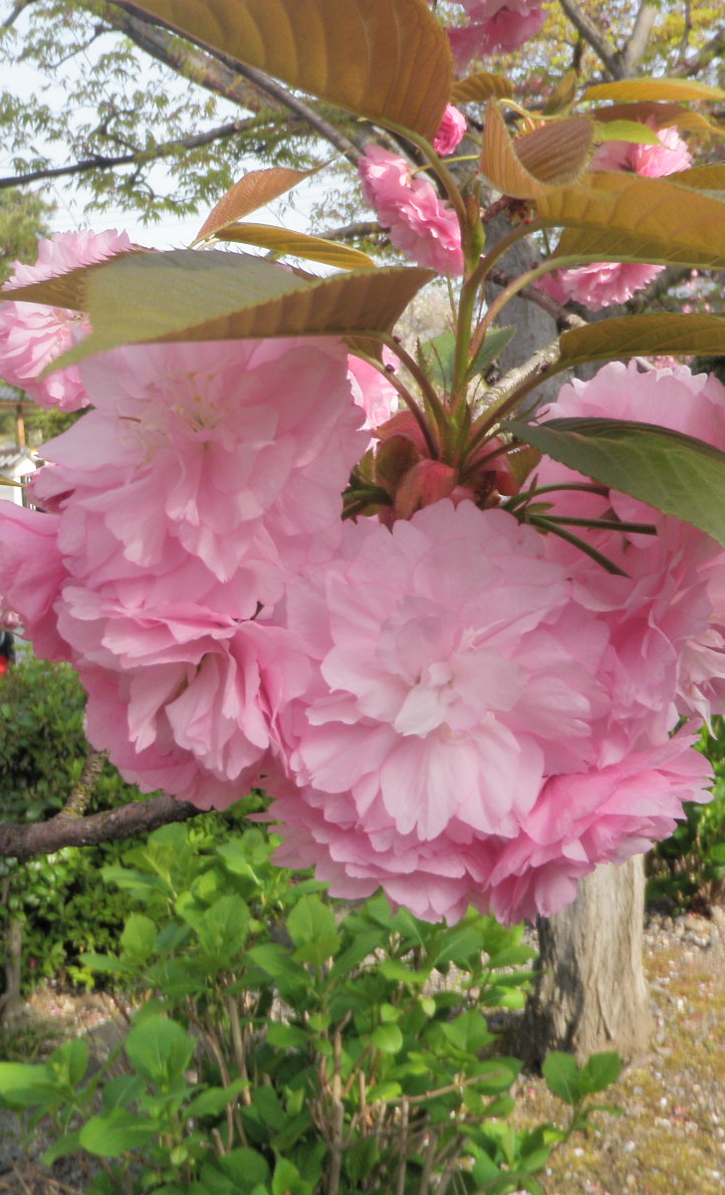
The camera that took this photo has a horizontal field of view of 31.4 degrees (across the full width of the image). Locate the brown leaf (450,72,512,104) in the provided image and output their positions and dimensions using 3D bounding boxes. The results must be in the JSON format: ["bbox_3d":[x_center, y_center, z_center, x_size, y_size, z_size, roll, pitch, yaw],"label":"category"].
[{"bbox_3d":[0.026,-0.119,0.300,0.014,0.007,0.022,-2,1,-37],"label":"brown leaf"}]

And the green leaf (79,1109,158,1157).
[{"bbox_3d":[-0.301,0.665,1.600,0.100,0.022,0.065,-7,35,-6],"label":"green leaf"}]

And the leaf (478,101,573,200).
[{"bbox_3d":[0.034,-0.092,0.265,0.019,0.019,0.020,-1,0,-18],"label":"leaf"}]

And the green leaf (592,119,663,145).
[{"bbox_3d":[0.094,-0.166,0.460,0.028,0.009,0.018,8,4,0],"label":"green leaf"}]

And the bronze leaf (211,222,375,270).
[{"bbox_3d":[-0.021,-0.109,0.400,0.052,0.011,0.025,12,4,0],"label":"bronze leaf"}]

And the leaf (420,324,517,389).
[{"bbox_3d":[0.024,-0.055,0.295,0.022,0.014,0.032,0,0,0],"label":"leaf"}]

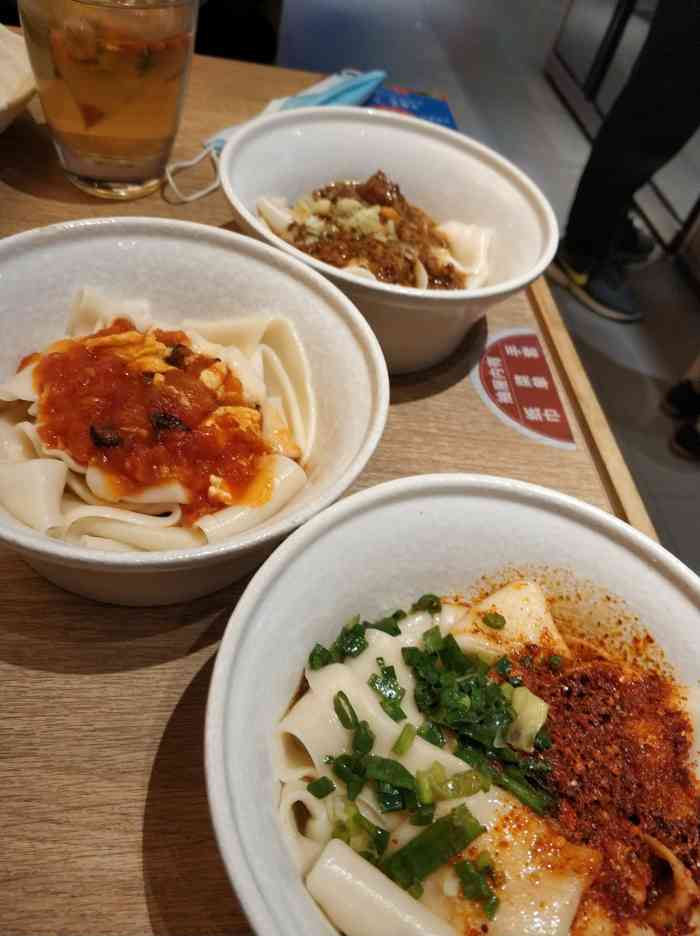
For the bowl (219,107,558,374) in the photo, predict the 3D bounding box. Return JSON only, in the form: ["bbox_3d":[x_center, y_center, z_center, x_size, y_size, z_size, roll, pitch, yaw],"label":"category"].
[{"bbox_3d":[0.016,-0.119,0.395,0.172,0.069,0.172,7,50,-8],"label":"bowl"}]

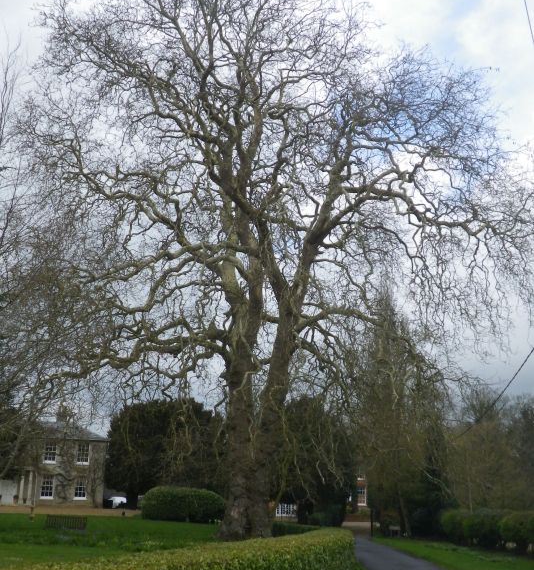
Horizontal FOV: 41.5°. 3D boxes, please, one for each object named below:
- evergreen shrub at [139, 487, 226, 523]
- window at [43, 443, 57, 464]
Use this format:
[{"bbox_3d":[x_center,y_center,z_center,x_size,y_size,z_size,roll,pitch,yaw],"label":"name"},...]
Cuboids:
[{"bbox_3d":[-4.973,13.043,42.000,4.900,2.000,3.400,1,-17,0],"label":"evergreen shrub"},{"bbox_3d":[-20.048,15.531,65.000,1.120,1.950,0.200,3,-17,-8],"label":"window"}]

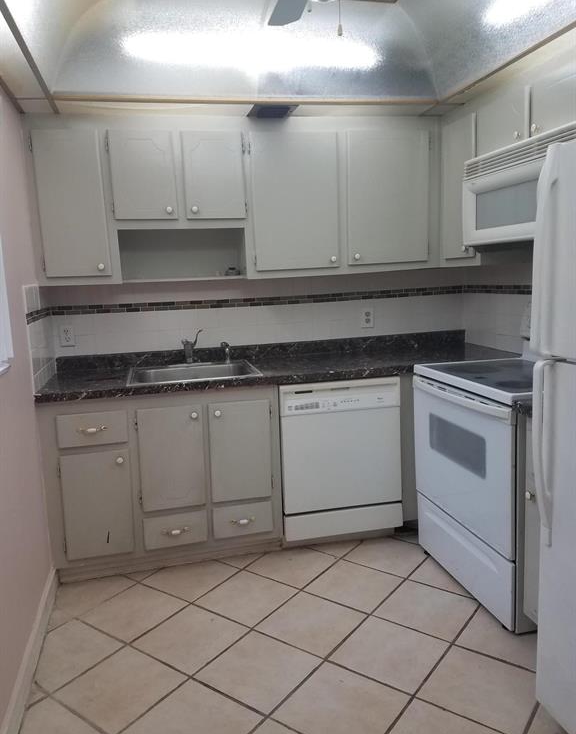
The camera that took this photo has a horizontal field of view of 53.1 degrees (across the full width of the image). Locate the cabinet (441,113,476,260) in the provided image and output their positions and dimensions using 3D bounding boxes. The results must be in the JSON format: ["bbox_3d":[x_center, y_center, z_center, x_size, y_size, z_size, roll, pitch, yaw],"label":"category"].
[{"bbox_3d":[1.012,-0.890,2.930,0.339,0.735,0.370,-5,9,-12],"label":"cabinet"}]

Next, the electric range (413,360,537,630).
[{"bbox_3d":[1.028,0.389,2.474,0.701,1.100,0.763,-5,9,-12],"label":"electric range"}]

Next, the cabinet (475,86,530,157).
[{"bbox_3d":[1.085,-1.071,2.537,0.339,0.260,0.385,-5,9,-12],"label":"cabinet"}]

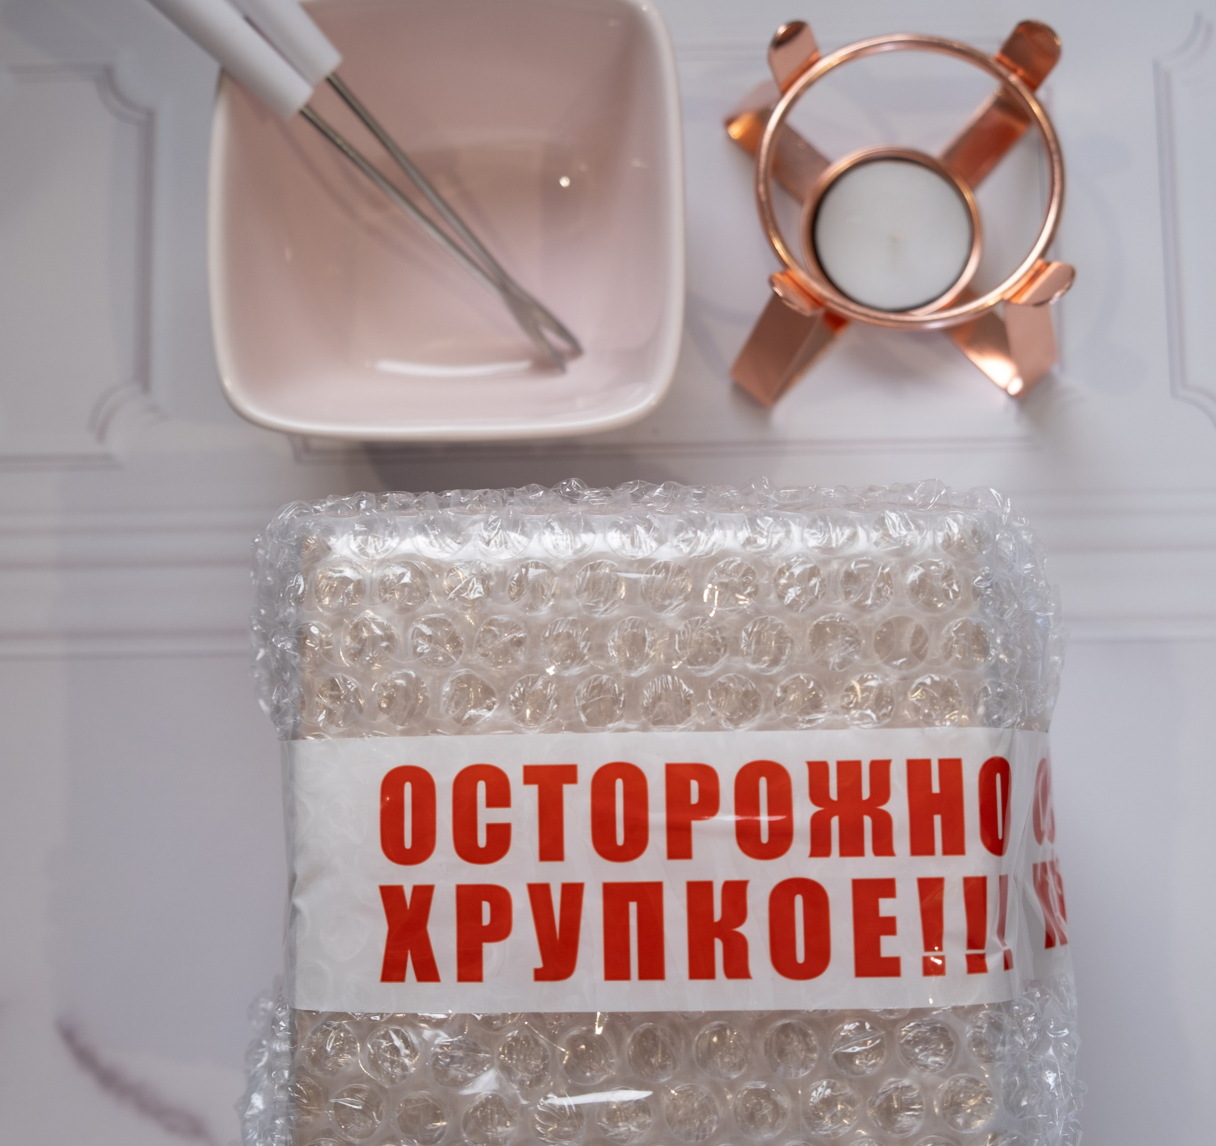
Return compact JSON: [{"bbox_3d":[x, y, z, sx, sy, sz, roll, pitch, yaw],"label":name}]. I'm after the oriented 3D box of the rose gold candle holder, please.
[{"bbox_3d":[0.067,-0.084,0.403,0.079,0.058,0.079,-1,83,3],"label":"rose gold candle holder"}]

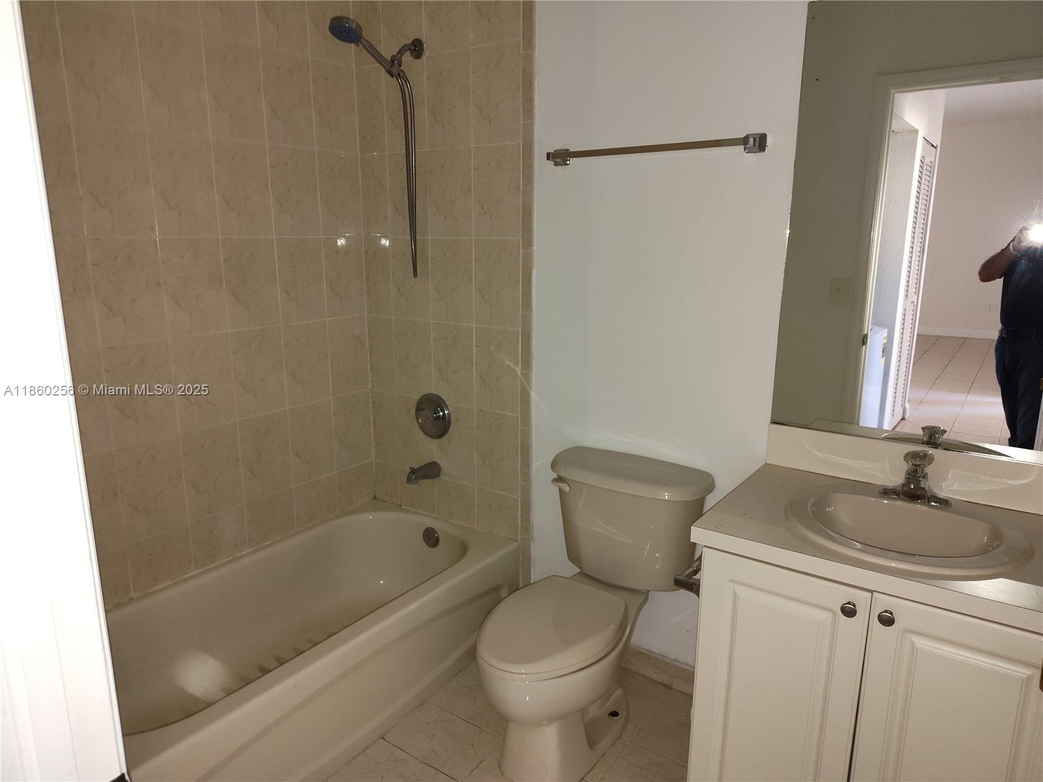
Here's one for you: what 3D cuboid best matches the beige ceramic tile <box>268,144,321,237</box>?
[{"bbox_3d":[-0.799,-0.699,2.446,0.010,0.303,0.201,9,16,34],"label":"beige ceramic tile"}]

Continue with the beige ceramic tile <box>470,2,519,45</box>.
[{"bbox_3d":[-0.078,-1.264,2.192,0.201,0.303,0.010,9,16,34],"label":"beige ceramic tile"}]

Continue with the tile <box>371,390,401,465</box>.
[{"bbox_3d":[-0.562,0.149,2.856,0.144,0.303,0.010,9,16,34],"label":"tile"}]

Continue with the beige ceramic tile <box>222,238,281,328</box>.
[{"bbox_3d":[-0.917,-0.366,2.356,0.010,0.302,0.200,9,16,34],"label":"beige ceramic tile"}]

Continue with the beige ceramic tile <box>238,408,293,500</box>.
[{"bbox_3d":[-0.919,0.231,2.488,0.010,0.303,0.201,9,16,34],"label":"beige ceramic tile"}]

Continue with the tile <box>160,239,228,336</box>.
[{"bbox_3d":[-1.032,-0.328,2.189,0.010,0.303,0.201,9,16,34],"label":"tile"}]

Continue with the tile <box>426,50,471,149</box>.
[{"bbox_3d":[-0.245,-0.989,2.364,0.200,0.301,0.010,9,15,34],"label":"tile"}]

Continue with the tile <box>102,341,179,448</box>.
[{"bbox_3d":[-1.149,0.007,2.095,0.010,0.303,0.201,9,16,34],"label":"tile"}]

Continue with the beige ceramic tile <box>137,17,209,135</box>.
[{"bbox_3d":[-1.032,-0.926,2.059,0.010,0.304,0.201,9,15,34],"label":"beige ceramic tile"}]

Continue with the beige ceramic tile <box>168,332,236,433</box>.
[{"bbox_3d":[-1.035,-0.032,2.262,0.010,0.302,0.200,9,16,34],"label":"beige ceramic tile"}]

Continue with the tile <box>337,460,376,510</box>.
[{"bbox_3d":[-0.686,0.390,2.861,0.010,0.171,0.201,9,15,34],"label":"tile"}]

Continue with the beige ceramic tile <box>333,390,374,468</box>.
[{"bbox_3d":[-0.688,0.158,2.818,0.010,0.304,0.203,9,15,34],"label":"beige ceramic tile"}]

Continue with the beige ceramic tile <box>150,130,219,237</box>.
[{"bbox_3d":[-1.026,-0.623,2.113,0.010,0.301,0.200,9,15,34],"label":"beige ceramic tile"}]

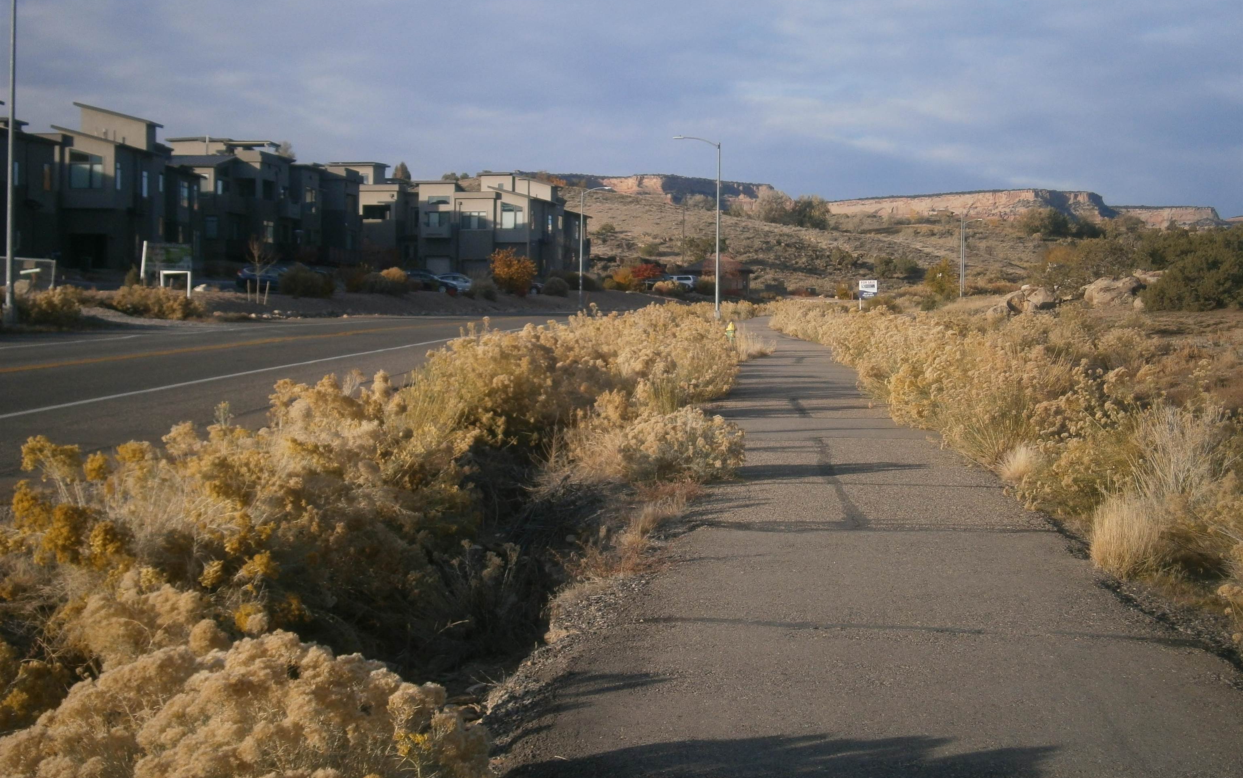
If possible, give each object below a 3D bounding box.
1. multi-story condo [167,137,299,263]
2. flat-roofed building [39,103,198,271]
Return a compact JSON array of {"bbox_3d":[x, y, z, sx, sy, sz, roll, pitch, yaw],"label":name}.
[{"bbox_3d":[-29.222,-13.602,161.394,8.000,9.800,10.000,1,2,9],"label":"multi-story condo"},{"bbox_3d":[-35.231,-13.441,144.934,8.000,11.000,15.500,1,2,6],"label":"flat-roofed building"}]

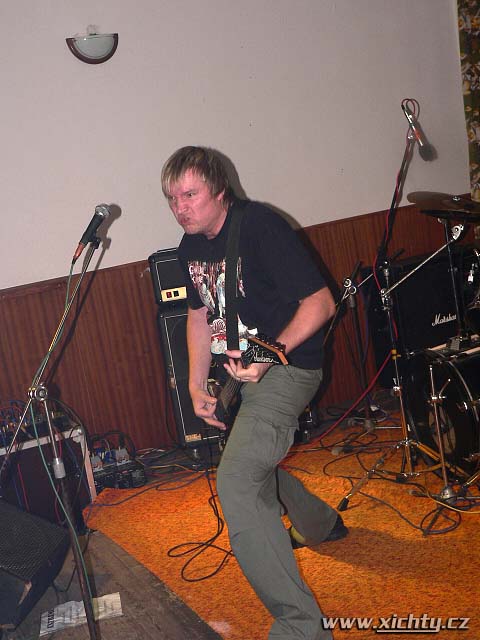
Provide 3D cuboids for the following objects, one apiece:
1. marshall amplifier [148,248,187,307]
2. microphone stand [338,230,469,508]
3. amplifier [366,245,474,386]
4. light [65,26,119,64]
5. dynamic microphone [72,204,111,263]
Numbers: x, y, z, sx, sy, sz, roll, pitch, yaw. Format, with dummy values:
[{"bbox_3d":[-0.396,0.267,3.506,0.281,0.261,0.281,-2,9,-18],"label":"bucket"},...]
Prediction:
[{"bbox_3d":[-0.094,-0.283,5.651,0.730,0.265,0.270,-9,8,3],"label":"marshall amplifier"},{"bbox_3d":[0.701,0.180,4.618,0.740,1.110,0.600,-10,8,0],"label":"microphone stand"},{"bbox_3d":[1.204,-0.018,6.287,0.740,0.755,0.365,-13,9,-22],"label":"amplifier"},{"bbox_3d":[-0.793,-1.482,5.642,0.295,0.160,0.110,-13,9,-24],"label":"light"},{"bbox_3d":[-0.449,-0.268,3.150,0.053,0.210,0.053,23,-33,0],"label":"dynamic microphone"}]

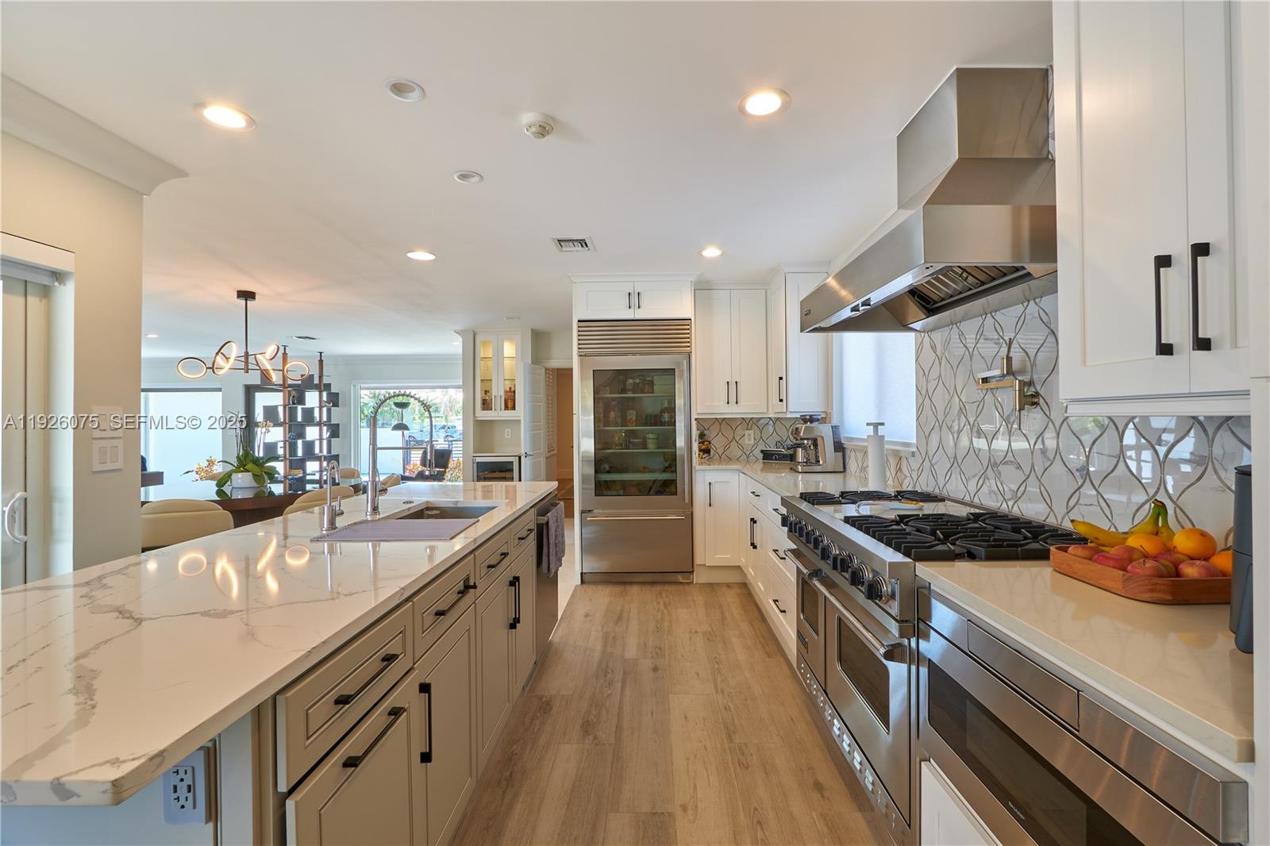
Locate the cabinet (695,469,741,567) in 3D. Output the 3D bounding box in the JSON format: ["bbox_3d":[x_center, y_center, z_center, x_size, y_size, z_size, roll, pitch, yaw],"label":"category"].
[{"bbox_3d":[0.672,0.756,4.516,0.355,0.780,0.580,-1,0,2],"label":"cabinet"}]

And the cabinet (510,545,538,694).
[{"bbox_3d":[-0.805,0.931,2.545,0.560,0.610,0.490,-1,0,2],"label":"cabinet"}]

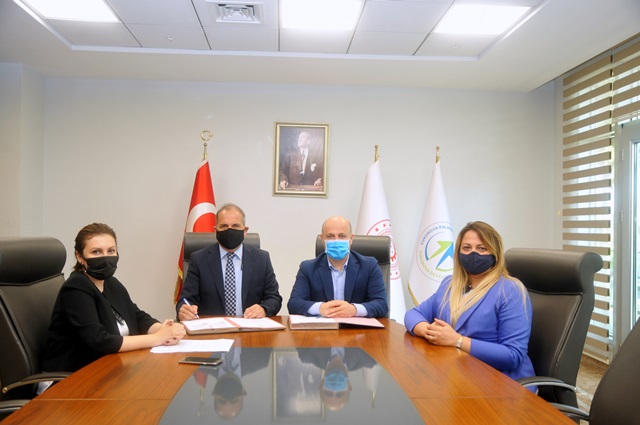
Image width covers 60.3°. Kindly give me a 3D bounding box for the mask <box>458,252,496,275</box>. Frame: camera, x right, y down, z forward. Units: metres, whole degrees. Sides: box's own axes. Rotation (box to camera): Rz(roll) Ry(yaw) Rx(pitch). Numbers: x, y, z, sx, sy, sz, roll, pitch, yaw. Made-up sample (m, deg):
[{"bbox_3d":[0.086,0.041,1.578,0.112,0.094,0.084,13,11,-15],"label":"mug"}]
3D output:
[{"bbox_3d":[0.612,0.202,2.140,0.140,0.098,0.085,0,-2,25],"label":"mask"}]

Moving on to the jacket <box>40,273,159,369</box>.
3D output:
[{"bbox_3d":[-0.870,0.465,2.128,0.360,0.470,0.470,0,-2,21],"label":"jacket"}]

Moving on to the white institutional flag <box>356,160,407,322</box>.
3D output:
[{"bbox_3d":[0.561,0.298,5.380,0.540,1.607,0.270,1,-1,-4],"label":"white institutional flag"}]

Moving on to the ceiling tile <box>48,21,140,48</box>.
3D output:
[{"bbox_3d":[-1.834,-1.463,4.504,0.600,0.020,0.590,1,-1,-3],"label":"ceiling tile"}]

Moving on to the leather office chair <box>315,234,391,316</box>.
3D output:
[{"bbox_3d":[0.234,0.737,3.283,0.620,1.184,0.700,1,-1,-6],"label":"leather office chair"}]

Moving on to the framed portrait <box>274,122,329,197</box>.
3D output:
[{"bbox_3d":[-0.198,-0.555,5.865,0.580,0.780,0.040,1,-1,-3],"label":"framed portrait"}]

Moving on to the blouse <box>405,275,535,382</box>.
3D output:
[{"bbox_3d":[0.600,0.481,2.158,0.360,0.480,0.530,2,-2,-37],"label":"blouse"}]

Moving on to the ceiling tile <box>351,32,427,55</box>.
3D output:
[{"bbox_3d":[0.562,-1.439,4.689,0.600,0.020,0.580,1,-1,-4],"label":"ceiling tile"}]

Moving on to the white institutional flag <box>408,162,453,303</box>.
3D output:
[{"bbox_3d":[1.134,0.285,5.399,0.530,1.625,0.270,1,-1,-4],"label":"white institutional flag"}]

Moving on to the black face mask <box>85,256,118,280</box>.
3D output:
[{"bbox_3d":[-0.826,0.208,2.080,0.085,0.100,0.135,-1,-2,44],"label":"black face mask"}]

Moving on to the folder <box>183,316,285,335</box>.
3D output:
[{"bbox_3d":[-0.427,0.536,2.682,0.470,0.040,0.290,1,-2,-20],"label":"folder"}]

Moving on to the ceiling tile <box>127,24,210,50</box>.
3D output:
[{"bbox_3d":[-1.235,-1.455,4.540,0.600,0.020,0.590,1,-1,-3],"label":"ceiling tile"}]

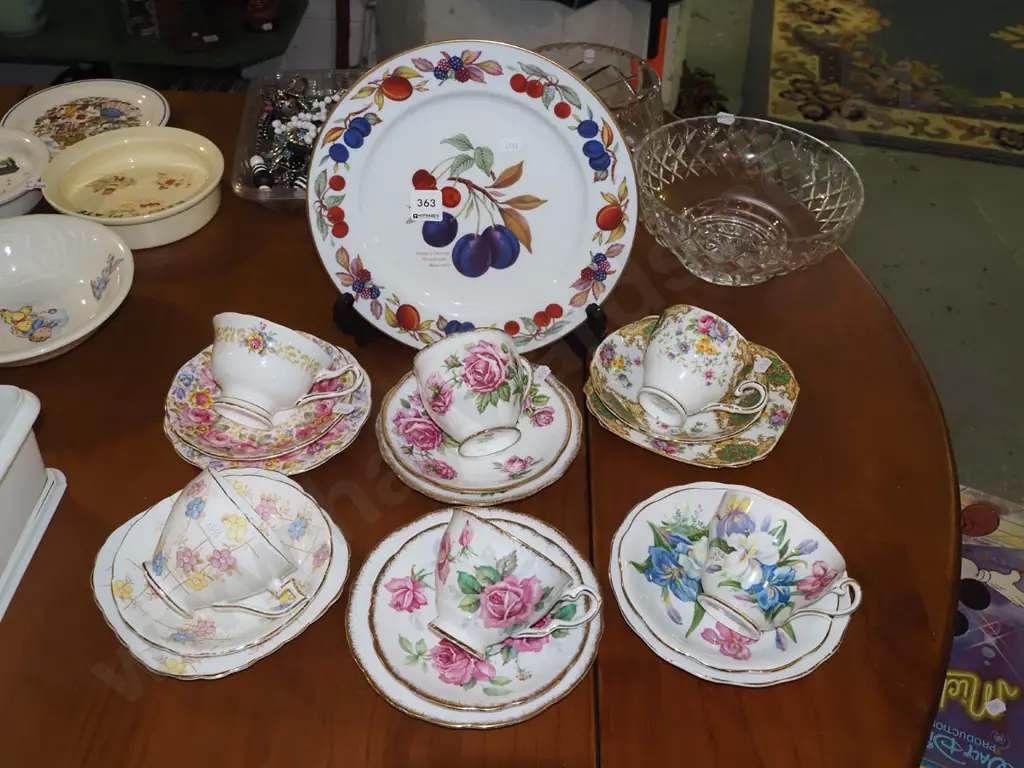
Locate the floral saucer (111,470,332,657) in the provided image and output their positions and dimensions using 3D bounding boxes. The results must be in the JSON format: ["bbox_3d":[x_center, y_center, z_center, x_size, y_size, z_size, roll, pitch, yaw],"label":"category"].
[{"bbox_3d":[-0.190,0.121,0.628,0.141,0.021,0.141,2,45,-2],"label":"floral saucer"}]

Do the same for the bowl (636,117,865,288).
[{"bbox_3d":[0.219,-0.168,0.911,0.211,0.080,0.211,4,45,0],"label":"bowl"}]

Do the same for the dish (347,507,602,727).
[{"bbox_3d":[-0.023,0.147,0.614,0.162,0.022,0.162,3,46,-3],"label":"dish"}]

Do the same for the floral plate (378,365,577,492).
[{"bbox_3d":[-0.027,0.033,0.729,0.143,0.021,0.143,1,44,-1],"label":"floral plate"}]

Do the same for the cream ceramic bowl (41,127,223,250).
[{"bbox_3d":[-0.353,-0.186,0.898,0.162,0.036,0.162,3,46,-3],"label":"cream ceramic bowl"}]

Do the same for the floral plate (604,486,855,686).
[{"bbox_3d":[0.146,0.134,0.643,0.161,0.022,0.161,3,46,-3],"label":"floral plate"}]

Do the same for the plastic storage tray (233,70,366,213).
[{"bbox_3d":[-0.181,-0.240,0.961,0.180,0.044,0.240,-2,46,-7],"label":"plastic storage tray"}]

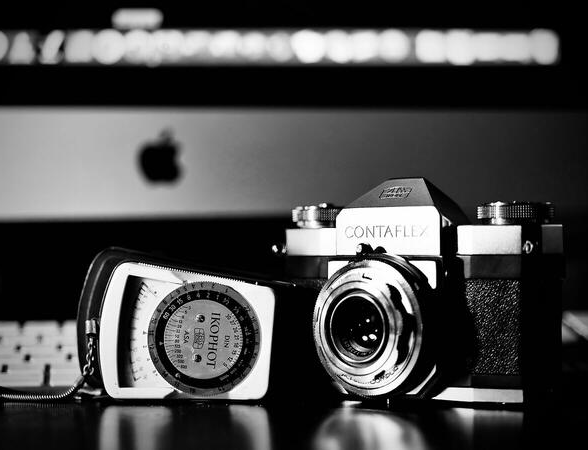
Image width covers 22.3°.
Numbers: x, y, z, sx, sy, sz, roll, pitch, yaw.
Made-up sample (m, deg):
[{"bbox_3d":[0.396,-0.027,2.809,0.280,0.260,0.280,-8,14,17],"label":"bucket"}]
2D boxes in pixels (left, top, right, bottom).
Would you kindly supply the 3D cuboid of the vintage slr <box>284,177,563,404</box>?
[{"bbox_3d":[0.046,0.027,0.645,0.127,0.095,0.067,-1,-1,39],"label":"vintage slr"}]

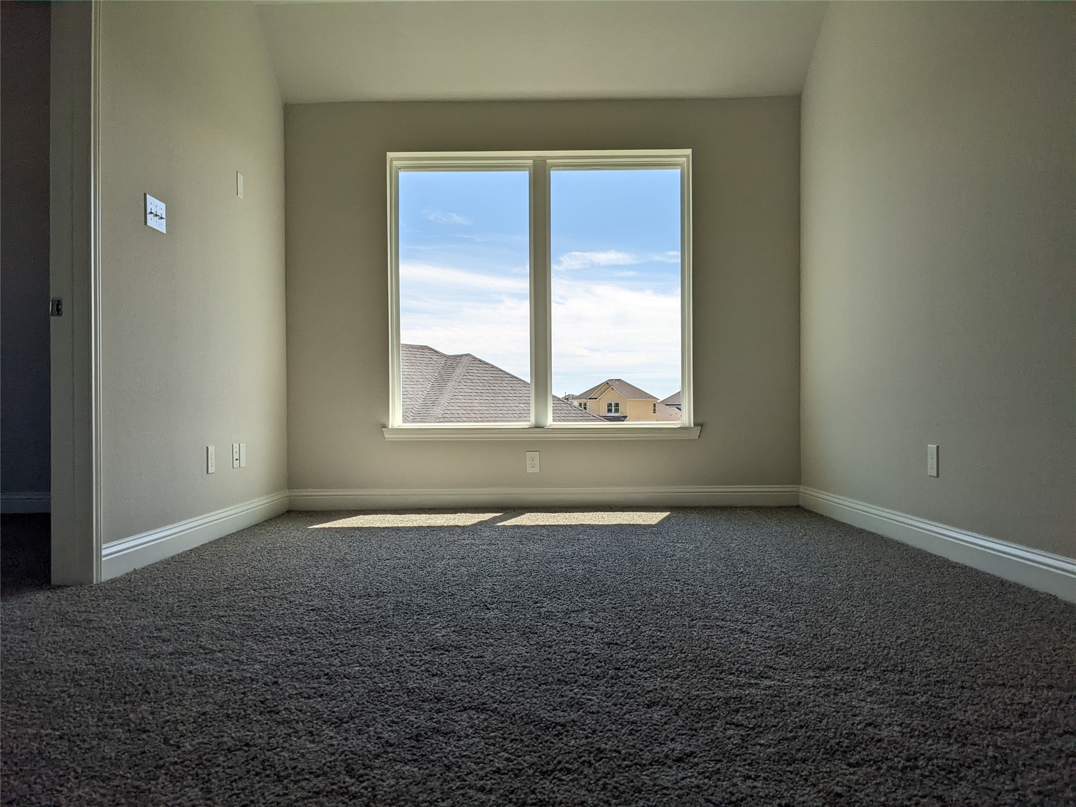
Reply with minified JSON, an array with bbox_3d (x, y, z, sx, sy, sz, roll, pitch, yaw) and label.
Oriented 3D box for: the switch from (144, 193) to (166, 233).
[{"bbox_3d":[-1.498,-0.746,3.314,0.016,0.119,0.164,0,-1,0],"label":"switch"}]

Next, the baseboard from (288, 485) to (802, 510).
[{"bbox_3d":[0.040,0.557,4.960,3.053,0.121,0.018,0,-1,0],"label":"baseboard"}]

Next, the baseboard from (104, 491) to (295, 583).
[{"bbox_3d":[-1.482,0.559,3.927,0.018,0.121,2.098,0,-1,0],"label":"baseboard"}]

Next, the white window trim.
[{"bbox_3d":[0.017,-0.642,5.001,1.870,1.720,0.100,0,-1,0],"label":"white window trim"}]

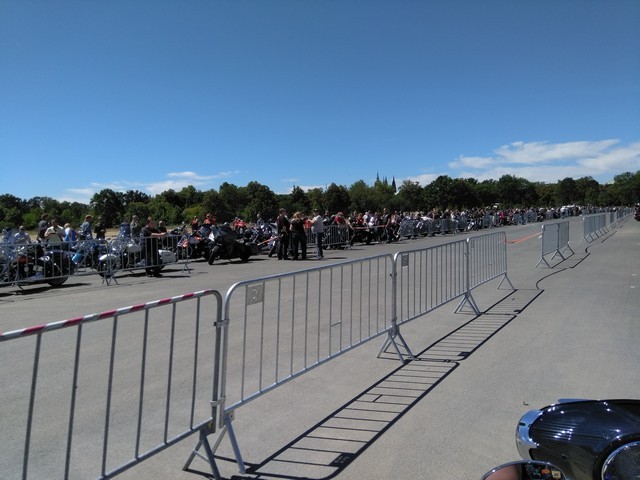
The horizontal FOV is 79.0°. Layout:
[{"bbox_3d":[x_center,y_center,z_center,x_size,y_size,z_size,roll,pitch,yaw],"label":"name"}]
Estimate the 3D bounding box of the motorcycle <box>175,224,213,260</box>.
[{"bbox_3d":[-4.686,0.121,14.500,2.200,1.320,0.850,1,4,38],"label":"motorcycle"}]

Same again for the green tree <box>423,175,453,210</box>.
[{"bbox_3d":[30.127,-11.155,99.651,7.730,11.120,7.730,0,4,17],"label":"green tree"}]

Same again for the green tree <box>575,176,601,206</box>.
[{"bbox_3d":[75.779,-12.021,110.000,7.400,11.400,7.400,-1,3,0],"label":"green tree"}]

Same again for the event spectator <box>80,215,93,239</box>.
[{"bbox_3d":[-8.242,0.034,13.645,0.380,1.750,0.500,-2,4,-3],"label":"event spectator"}]

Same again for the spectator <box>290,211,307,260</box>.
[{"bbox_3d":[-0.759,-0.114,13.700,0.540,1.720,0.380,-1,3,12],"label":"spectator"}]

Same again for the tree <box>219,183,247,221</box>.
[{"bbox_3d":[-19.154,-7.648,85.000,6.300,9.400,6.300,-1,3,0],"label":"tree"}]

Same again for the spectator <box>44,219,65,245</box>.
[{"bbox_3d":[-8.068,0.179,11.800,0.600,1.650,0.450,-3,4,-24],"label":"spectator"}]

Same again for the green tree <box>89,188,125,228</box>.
[{"bbox_3d":[-46.622,-6.878,84.725,7.440,8.750,7.440,-3,4,-29],"label":"green tree"}]

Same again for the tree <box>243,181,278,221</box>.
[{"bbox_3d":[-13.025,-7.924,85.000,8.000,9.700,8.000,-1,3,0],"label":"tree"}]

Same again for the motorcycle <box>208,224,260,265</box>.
[{"bbox_3d":[-3.058,0.096,13.457,2.200,1.360,0.850,-5,5,-42],"label":"motorcycle"}]

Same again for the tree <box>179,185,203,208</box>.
[{"bbox_3d":[-30.799,-8.256,91.694,5.690,9.740,5.690,-3,4,-18],"label":"tree"}]

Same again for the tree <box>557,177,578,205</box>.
[{"bbox_3d":[73.170,-13.190,114.658,6.520,10.890,6.520,1,4,33],"label":"tree"}]

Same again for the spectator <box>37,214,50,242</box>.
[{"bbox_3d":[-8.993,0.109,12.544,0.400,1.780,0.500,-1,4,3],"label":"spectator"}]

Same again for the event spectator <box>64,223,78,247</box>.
[{"bbox_3d":[-8.146,0.194,12.651,0.450,1.550,0.500,-3,4,-30],"label":"event spectator"}]

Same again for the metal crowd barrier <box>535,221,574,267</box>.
[{"bbox_3d":[7.137,0.051,11.715,0.500,1.100,4.400,2,5,40],"label":"metal crowd barrier"}]

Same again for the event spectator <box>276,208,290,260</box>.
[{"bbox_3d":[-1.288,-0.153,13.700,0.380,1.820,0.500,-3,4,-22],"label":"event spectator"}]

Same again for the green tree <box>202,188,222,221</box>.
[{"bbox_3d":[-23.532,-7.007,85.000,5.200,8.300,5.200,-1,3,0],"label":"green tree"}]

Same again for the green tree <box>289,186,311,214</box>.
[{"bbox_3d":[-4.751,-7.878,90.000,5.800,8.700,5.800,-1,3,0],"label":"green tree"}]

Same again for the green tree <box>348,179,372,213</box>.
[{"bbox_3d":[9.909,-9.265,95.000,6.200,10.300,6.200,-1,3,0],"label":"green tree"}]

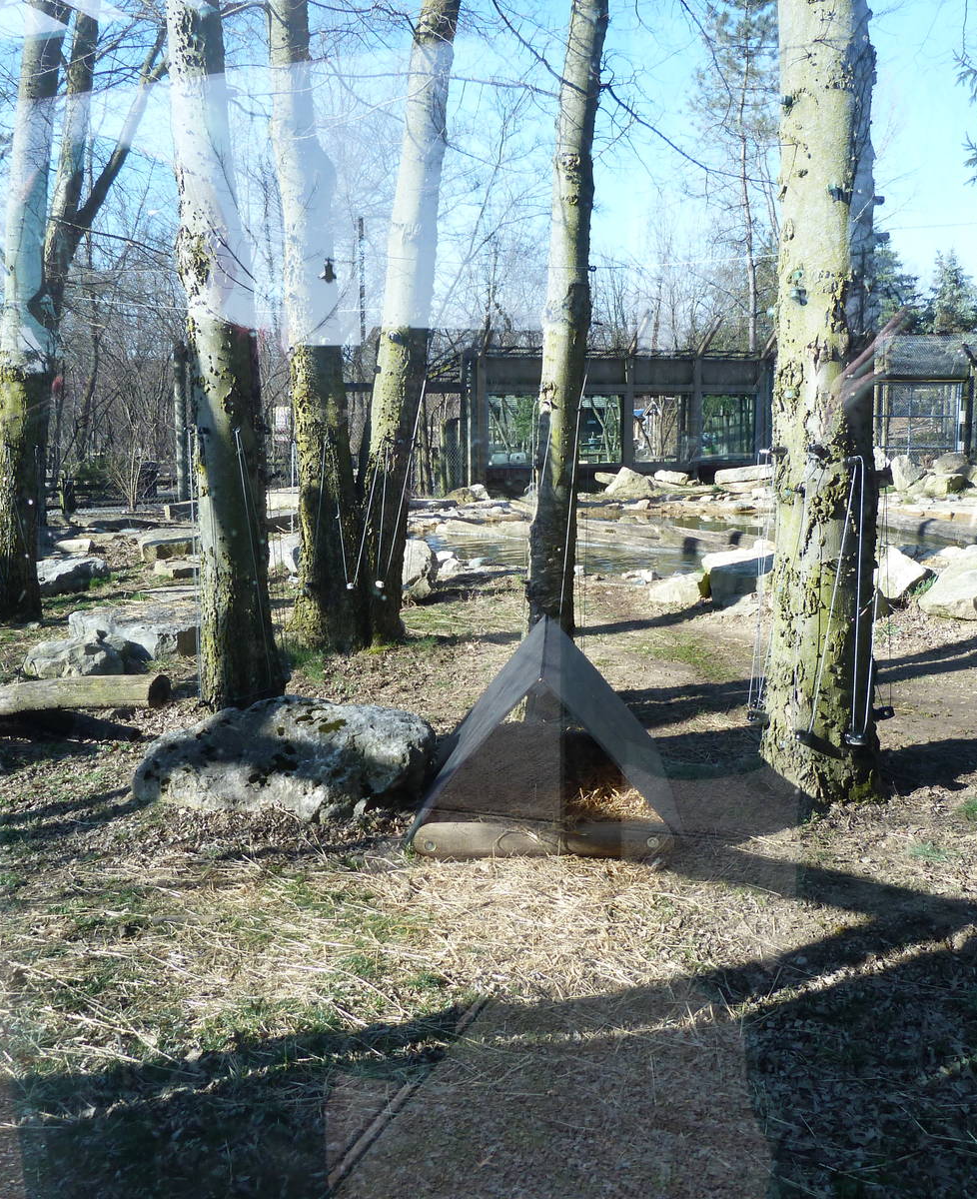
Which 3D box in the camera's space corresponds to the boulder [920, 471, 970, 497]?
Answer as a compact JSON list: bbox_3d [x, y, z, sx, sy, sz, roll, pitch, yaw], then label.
[{"bbox_3d":[9.629,-2.429,24.399,0.958,0.545,0.718,0,8,0],"label":"boulder"}]

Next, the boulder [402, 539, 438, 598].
[{"bbox_3d":[-0.761,-0.311,11.468,0.513,0.571,0.487,0,8,0],"label":"boulder"}]

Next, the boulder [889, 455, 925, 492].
[{"bbox_3d":[8.529,-2.555,23.500,0.760,0.740,0.650,2,7,17],"label":"boulder"}]

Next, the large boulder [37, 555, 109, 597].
[{"bbox_3d":[-4.216,-0.239,11.529,0.796,0.394,0.517,0,8,0],"label":"large boulder"}]

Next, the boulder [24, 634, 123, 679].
[{"bbox_3d":[-2.950,0.397,8.250,0.700,0.310,0.500,-2,7,-14],"label":"boulder"}]

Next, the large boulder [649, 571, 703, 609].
[{"bbox_3d":[1.739,-0.082,10.693,0.512,0.345,0.384,0,8,0],"label":"large boulder"}]

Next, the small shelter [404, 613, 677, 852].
[{"bbox_3d":[0.255,0.564,5.307,1.080,0.730,1.420,0,7,3],"label":"small shelter"}]

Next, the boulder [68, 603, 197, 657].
[{"bbox_3d":[-2.842,0.236,9.300,1.050,0.340,0.800,-1,7,-11],"label":"boulder"}]

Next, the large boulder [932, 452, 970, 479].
[{"bbox_3d":[10.059,-2.924,25.138,0.790,0.592,0.593,0,8,0],"label":"large boulder"}]

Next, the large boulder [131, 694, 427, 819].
[{"bbox_3d":[-0.896,0.670,5.073,1.250,0.400,0.690,2,8,14],"label":"large boulder"}]

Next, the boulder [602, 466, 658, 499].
[{"bbox_3d":[2.980,-2.461,24.193,1.150,0.697,0.805,0,8,0],"label":"boulder"}]

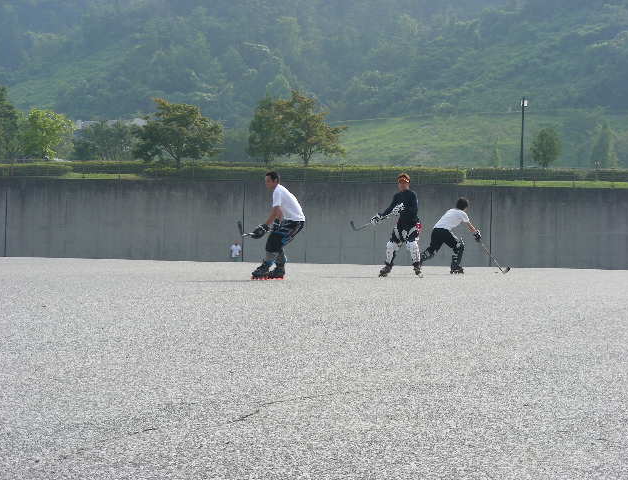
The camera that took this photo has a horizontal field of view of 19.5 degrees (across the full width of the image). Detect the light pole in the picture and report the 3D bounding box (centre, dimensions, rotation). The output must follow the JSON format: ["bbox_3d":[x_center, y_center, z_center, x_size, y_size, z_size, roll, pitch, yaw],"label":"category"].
[{"bbox_3d":[12.850,-6.333,112.000,0.400,4.800,0.360,1,1,0],"label":"light pole"}]

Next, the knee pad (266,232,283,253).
[{"bbox_3d":[-0.591,0.037,27.400,0.190,0.290,0.170,1,1,-21],"label":"knee pad"}]

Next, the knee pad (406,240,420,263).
[{"bbox_3d":[1.601,0.184,29.300,0.170,0.390,0.150,-8,6,-3],"label":"knee pad"}]

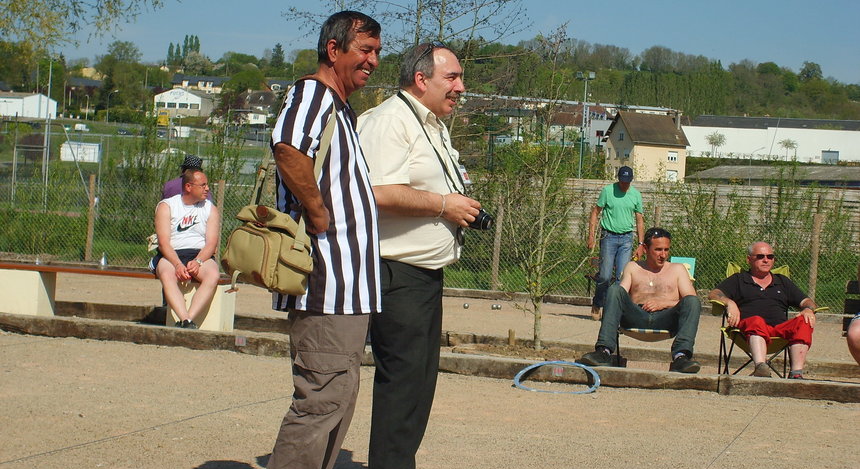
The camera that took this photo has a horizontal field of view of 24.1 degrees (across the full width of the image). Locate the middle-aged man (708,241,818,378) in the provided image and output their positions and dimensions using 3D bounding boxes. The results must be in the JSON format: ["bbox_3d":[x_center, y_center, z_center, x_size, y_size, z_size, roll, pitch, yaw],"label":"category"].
[{"bbox_3d":[2.337,0.544,14.100,0.730,1.030,0.840,3,1,-3],"label":"middle-aged man"}]

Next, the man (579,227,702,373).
[{"bbox_3d":[1.444,0.442,13.800,0.760,0.980,0.950,3,1,10],"label":"man"}]

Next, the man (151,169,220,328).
[{"bbox_3d":[-1.899,0.155,15.600,0.540,1.300,0.720,3,1,0],"label":"man"}]

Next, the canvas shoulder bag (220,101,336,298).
[{"bbox_3d":[-0.495,-0.105,6.580,0.230,0.610,0.340,2,1,-37],"label":"canvas shoulder bag"}]

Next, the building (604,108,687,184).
[{"bbox_3d":[30.554,-11.855,284.000,9.200,11.000,8.600,3,1,-30],"label":"building"}]

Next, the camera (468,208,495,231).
[{"bbox_3d":[0.170,-0.052,7.050,0.105,0.080,0.120,18,7,25],"label":"camera"}]

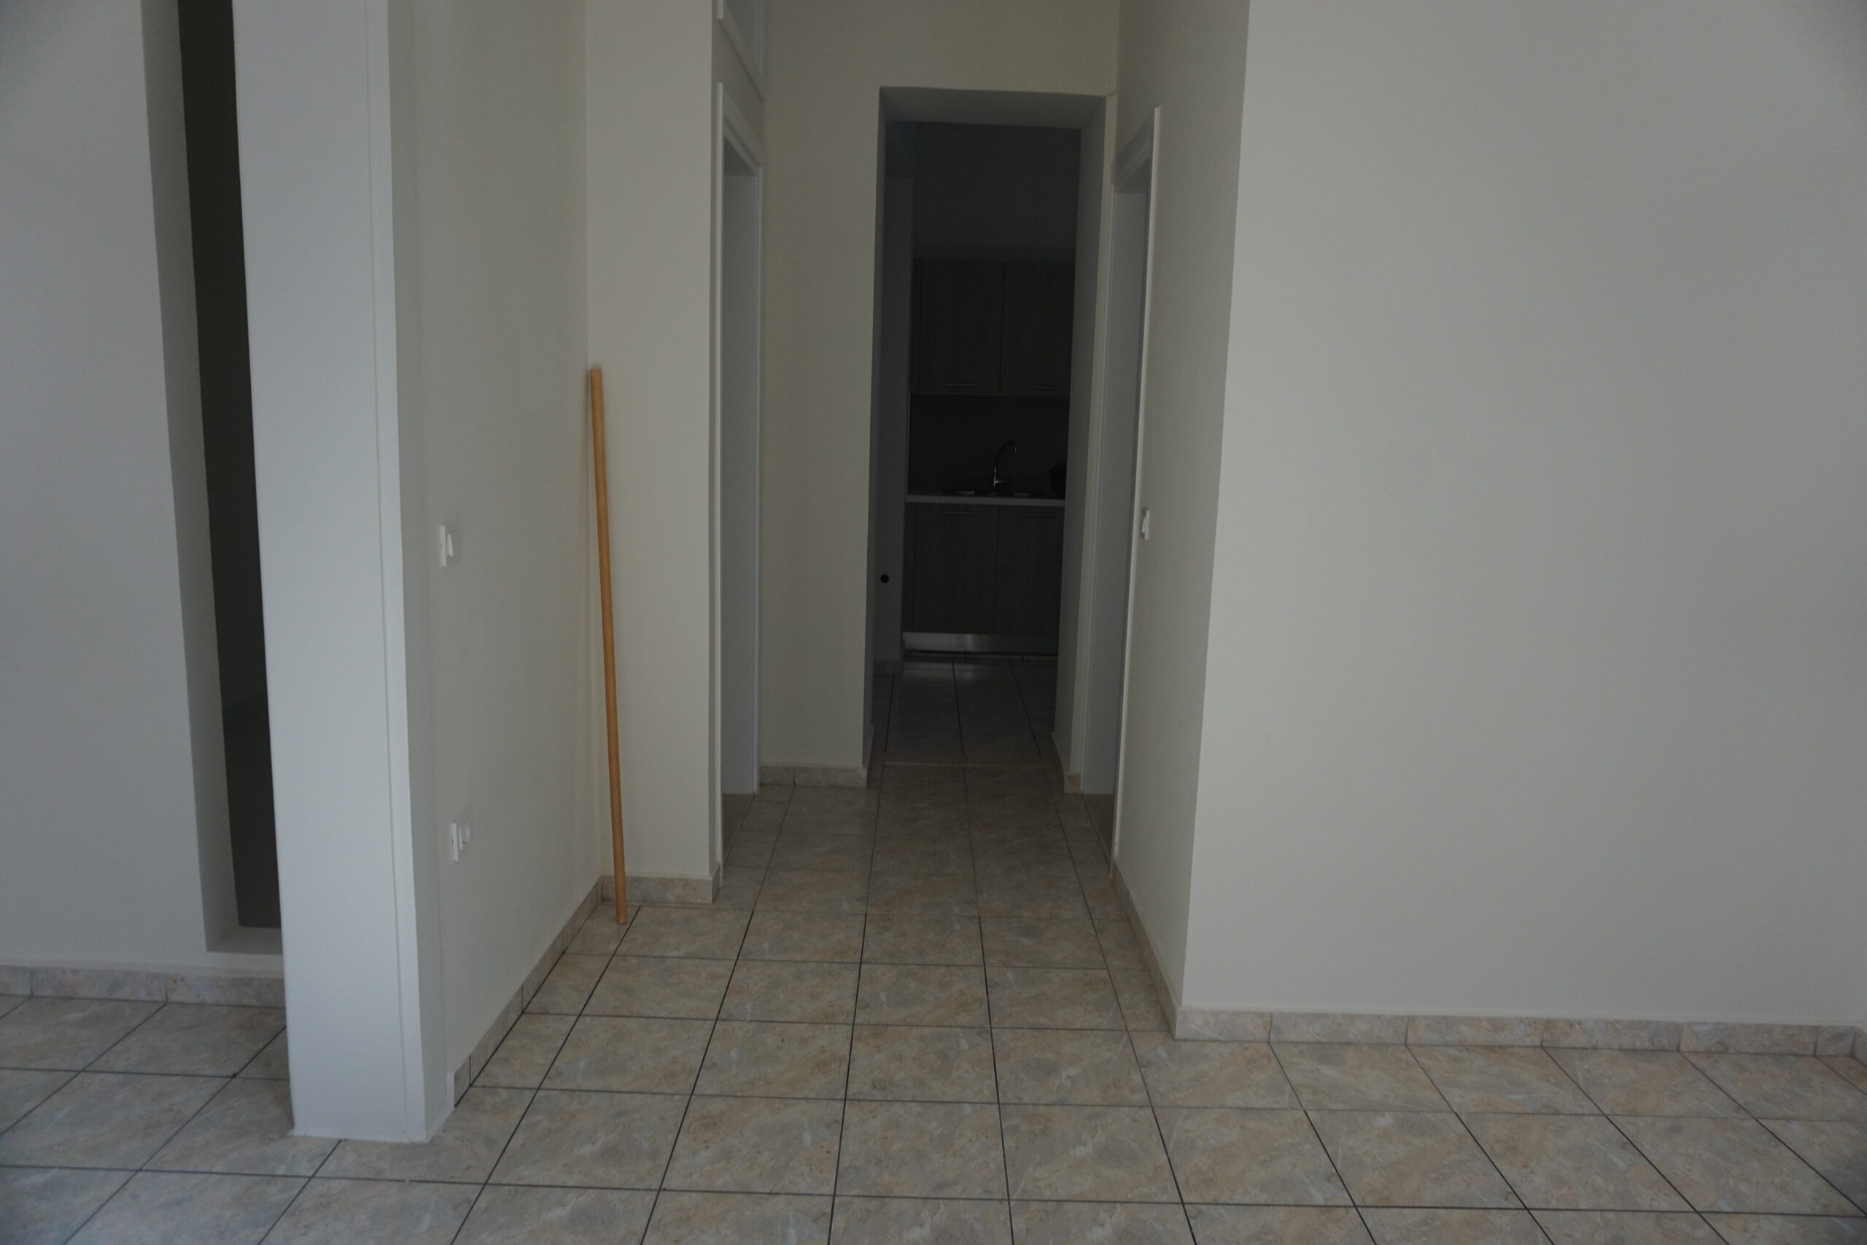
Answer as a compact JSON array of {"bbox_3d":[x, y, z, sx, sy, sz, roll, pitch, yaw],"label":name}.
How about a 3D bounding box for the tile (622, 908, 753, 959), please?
[{"bbox_3d":[-0.689,0.871,3.487,0.327,0.010,0.327,2,10,-1],"label":"tile"}]

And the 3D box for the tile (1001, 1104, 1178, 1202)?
[{"bbox_3d":[0.288,1.002,2.350,0.307,0.011,0.307,2,10,-1],"label":"tile"}]

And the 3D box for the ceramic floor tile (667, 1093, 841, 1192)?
[{"bbox_3d":[-0.329,0.983,2.344,0.307,0.011,0.307,2,10,-1],"label":"ceramic floor tile"}]

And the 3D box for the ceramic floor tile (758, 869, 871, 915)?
[{"bbox_3d":[-0.358,0.820,3.782,0.323,0.010,0.323,2,10,-1],"label":"ceramic floor tile"}]

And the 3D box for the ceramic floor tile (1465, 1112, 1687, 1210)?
[{"bbox_3d":[1.208,1.027,2.368,0.307,0.011,0.307,2,10,-1],"label":"ceramic floor tile"}]

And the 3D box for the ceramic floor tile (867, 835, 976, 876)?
[{"bbox_3d":[-0.033,0.773,4.108,0.323,0.010,0.323,2,10,-1],"label":"ceramic floor tile"}]

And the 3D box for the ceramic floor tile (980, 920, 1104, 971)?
[{"bbox_3d":[0.284,0.845,3.265,0.307,0.011,0.307,2,10,-1],"label":"ceramic floor tile"}]

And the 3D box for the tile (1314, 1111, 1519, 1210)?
[{"bbox_3d":[0.965,1.091,2.502,0.326,0.010,0.326,2,10,-1],"label":"tile"}]

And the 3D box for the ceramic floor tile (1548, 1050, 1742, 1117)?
[{"bbox_3d":[1.621,1.057,2.821,0.326,0.010,0.300,2,10,-1],"label":"ceramic floor tile"}]

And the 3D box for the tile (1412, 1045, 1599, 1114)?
[{"bbox_3d":[1.209,0.978,2.653,0.307,0.011,0.273,2,10,-1],"label":"tile"}]

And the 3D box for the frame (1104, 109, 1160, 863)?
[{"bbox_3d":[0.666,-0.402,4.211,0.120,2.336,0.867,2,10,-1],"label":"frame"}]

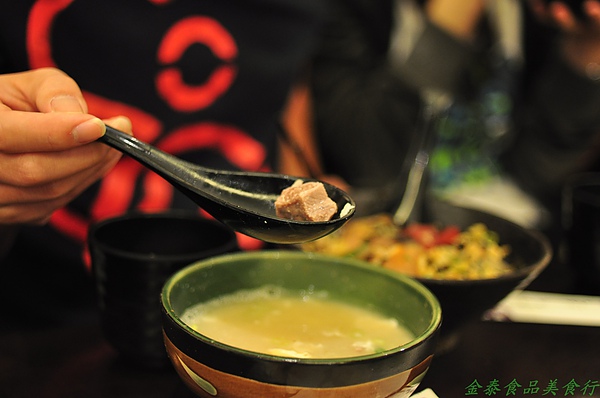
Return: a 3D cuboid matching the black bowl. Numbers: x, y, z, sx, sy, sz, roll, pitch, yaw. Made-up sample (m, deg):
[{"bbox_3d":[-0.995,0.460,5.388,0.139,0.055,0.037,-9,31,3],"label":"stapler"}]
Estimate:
[{"bbox_3d":[0.074,0.055,0.595,0.182,0.068,0.182,3,16,-1],"label":"black bowl"}]

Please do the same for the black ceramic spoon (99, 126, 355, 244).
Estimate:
[{"bbox_3d":[-0.048,-0.012,0.402,0.153,0.045,0.046,11,26,16],"label":"black ceramic spoon"}]

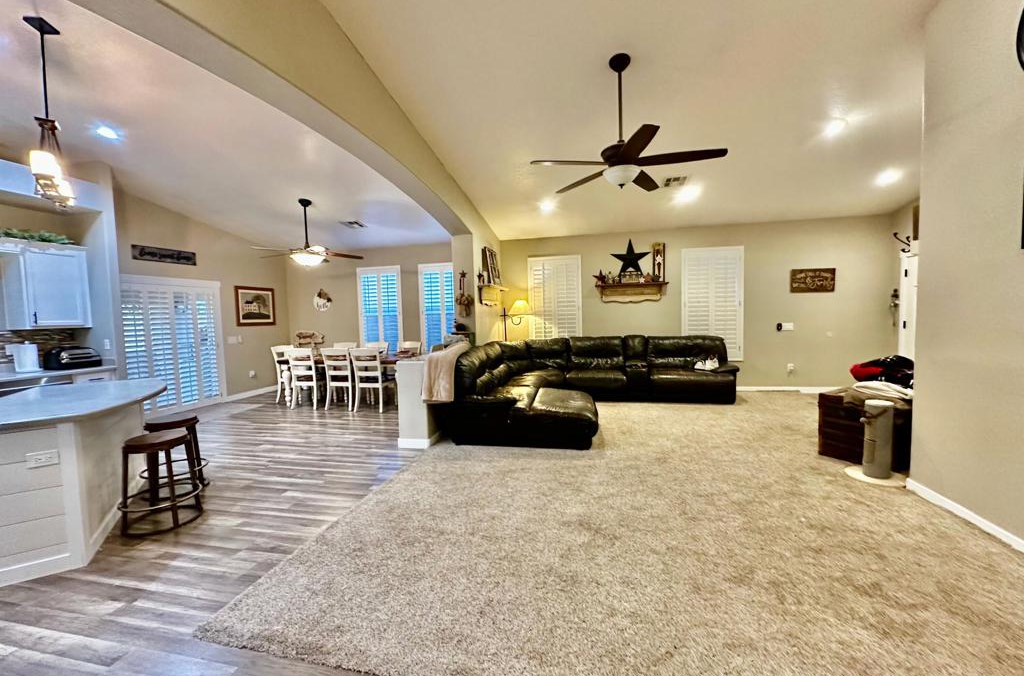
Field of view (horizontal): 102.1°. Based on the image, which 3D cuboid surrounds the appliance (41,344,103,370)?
[{"bbox_3d":[-4.954,0.231,4.680,0.260,0.225,0.370,-1,3,13],"label":"appliance"}]

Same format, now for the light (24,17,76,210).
[{"bbox_3d":[-3.511,-1.676,3.151,0.200,1.330,0.660,-4,4,-32],"label":"light"}]

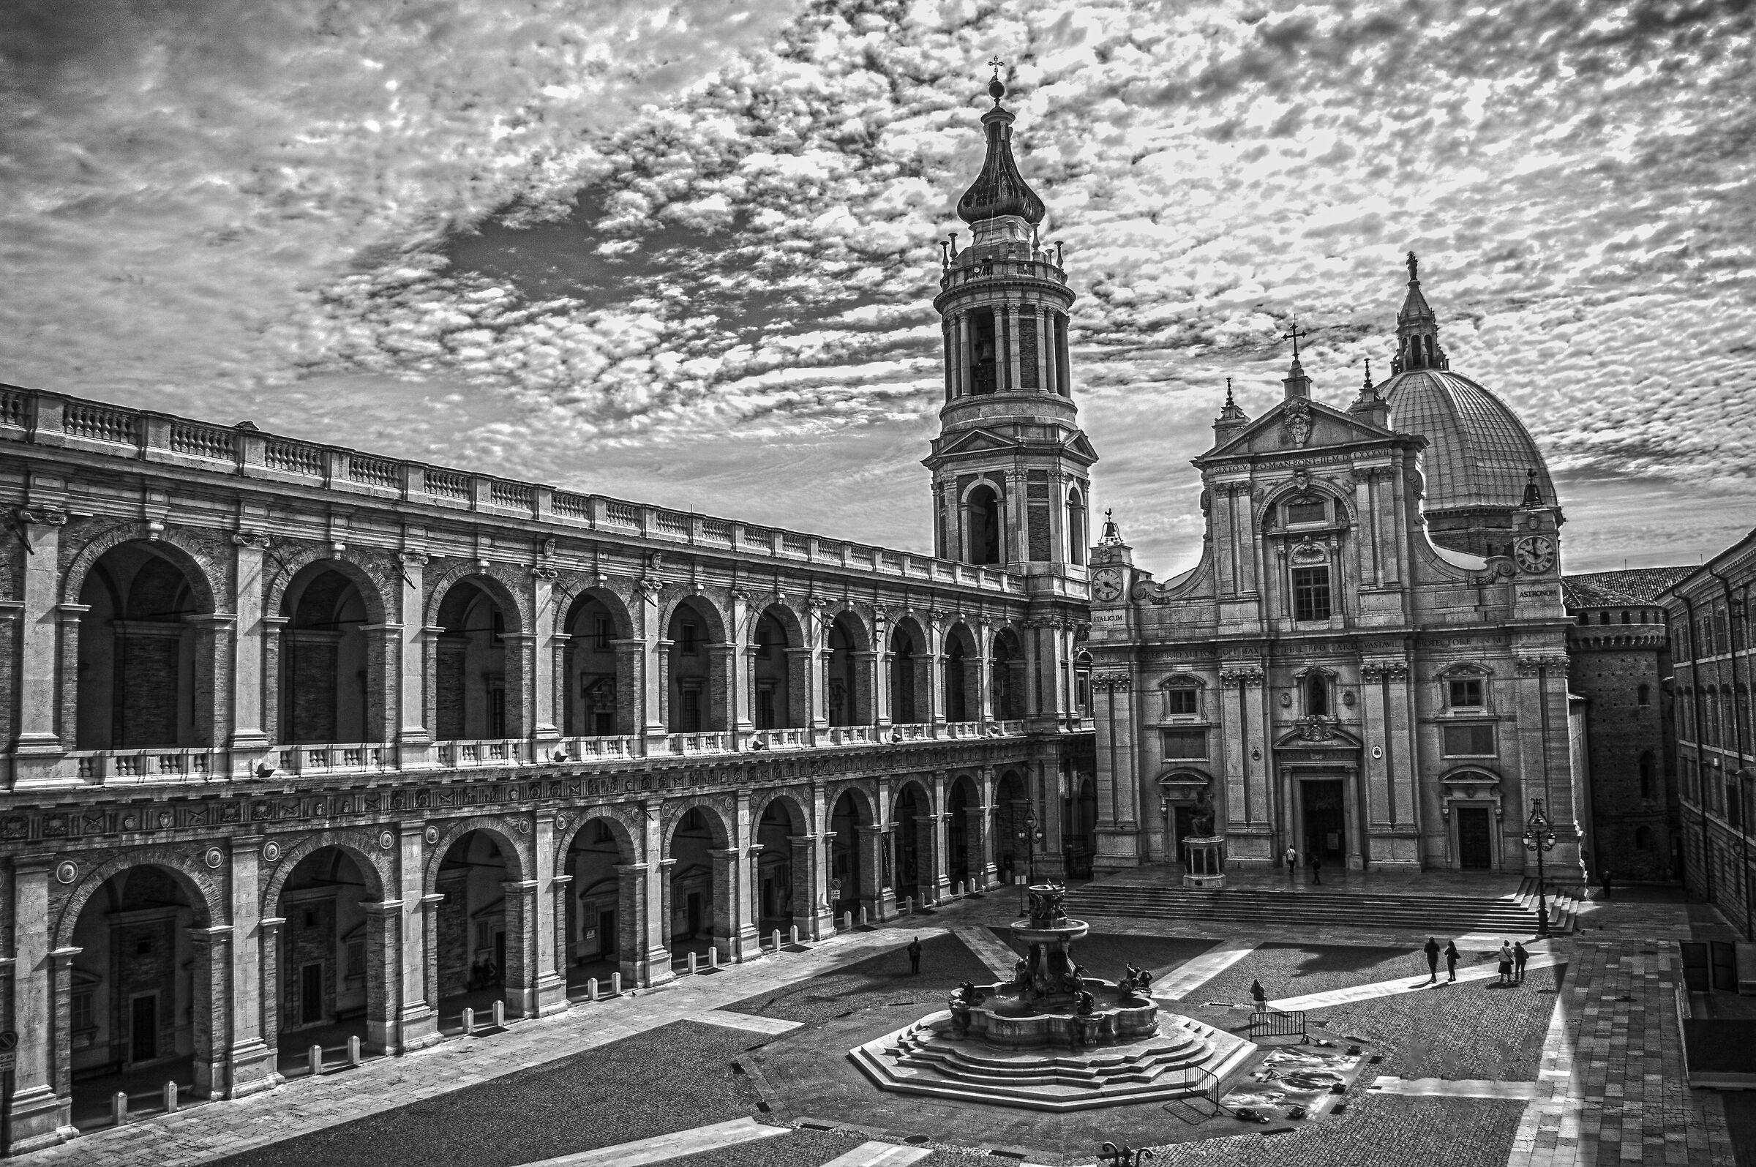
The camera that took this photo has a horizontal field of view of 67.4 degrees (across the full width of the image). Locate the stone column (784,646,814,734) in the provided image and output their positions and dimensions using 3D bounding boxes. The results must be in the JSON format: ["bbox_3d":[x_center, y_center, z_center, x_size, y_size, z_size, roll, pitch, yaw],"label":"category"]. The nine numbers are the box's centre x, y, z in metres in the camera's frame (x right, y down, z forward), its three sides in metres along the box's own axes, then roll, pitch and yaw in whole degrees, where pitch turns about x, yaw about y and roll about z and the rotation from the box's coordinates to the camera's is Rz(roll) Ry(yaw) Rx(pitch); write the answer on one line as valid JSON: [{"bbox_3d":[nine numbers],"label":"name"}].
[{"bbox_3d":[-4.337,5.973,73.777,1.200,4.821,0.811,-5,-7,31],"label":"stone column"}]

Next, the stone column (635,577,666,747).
[{"bbox_3d":[-10.885,3.678,62.466,0.962,7.740,1.234,-5,-7,31],"label":"stone column"}]

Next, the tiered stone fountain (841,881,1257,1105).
[{"bbox_3d":[6.006,13.209,45.175,12.500,5.800,12.500,-5,-7,30],"label":"tiered stone fountain"}]

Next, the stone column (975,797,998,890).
[{"bbox_3d":[7.255,17.354,88.056,0.900,5.886,1.600,-5,-7,30],"label":"stone column"}]

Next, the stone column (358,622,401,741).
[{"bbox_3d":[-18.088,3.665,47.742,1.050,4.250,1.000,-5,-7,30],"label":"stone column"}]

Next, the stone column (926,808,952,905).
[{"bbox_3d":[3.901,17.742,85.419,1.112,6.092,1.551,-5,-7,31],"label":"stone column"}]

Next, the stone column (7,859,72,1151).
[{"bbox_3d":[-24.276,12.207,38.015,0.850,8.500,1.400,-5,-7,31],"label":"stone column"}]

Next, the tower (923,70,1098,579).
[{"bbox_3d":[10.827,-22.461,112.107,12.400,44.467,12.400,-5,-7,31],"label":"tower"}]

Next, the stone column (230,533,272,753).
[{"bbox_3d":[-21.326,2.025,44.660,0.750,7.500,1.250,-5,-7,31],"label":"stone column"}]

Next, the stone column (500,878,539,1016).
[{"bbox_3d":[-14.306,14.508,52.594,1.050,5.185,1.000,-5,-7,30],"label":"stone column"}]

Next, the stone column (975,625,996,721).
[{"bbox_3d":[7.382,6.373,92.551,0.811,6.933,1.304,-5,-7,31],"label":"stone column"}]

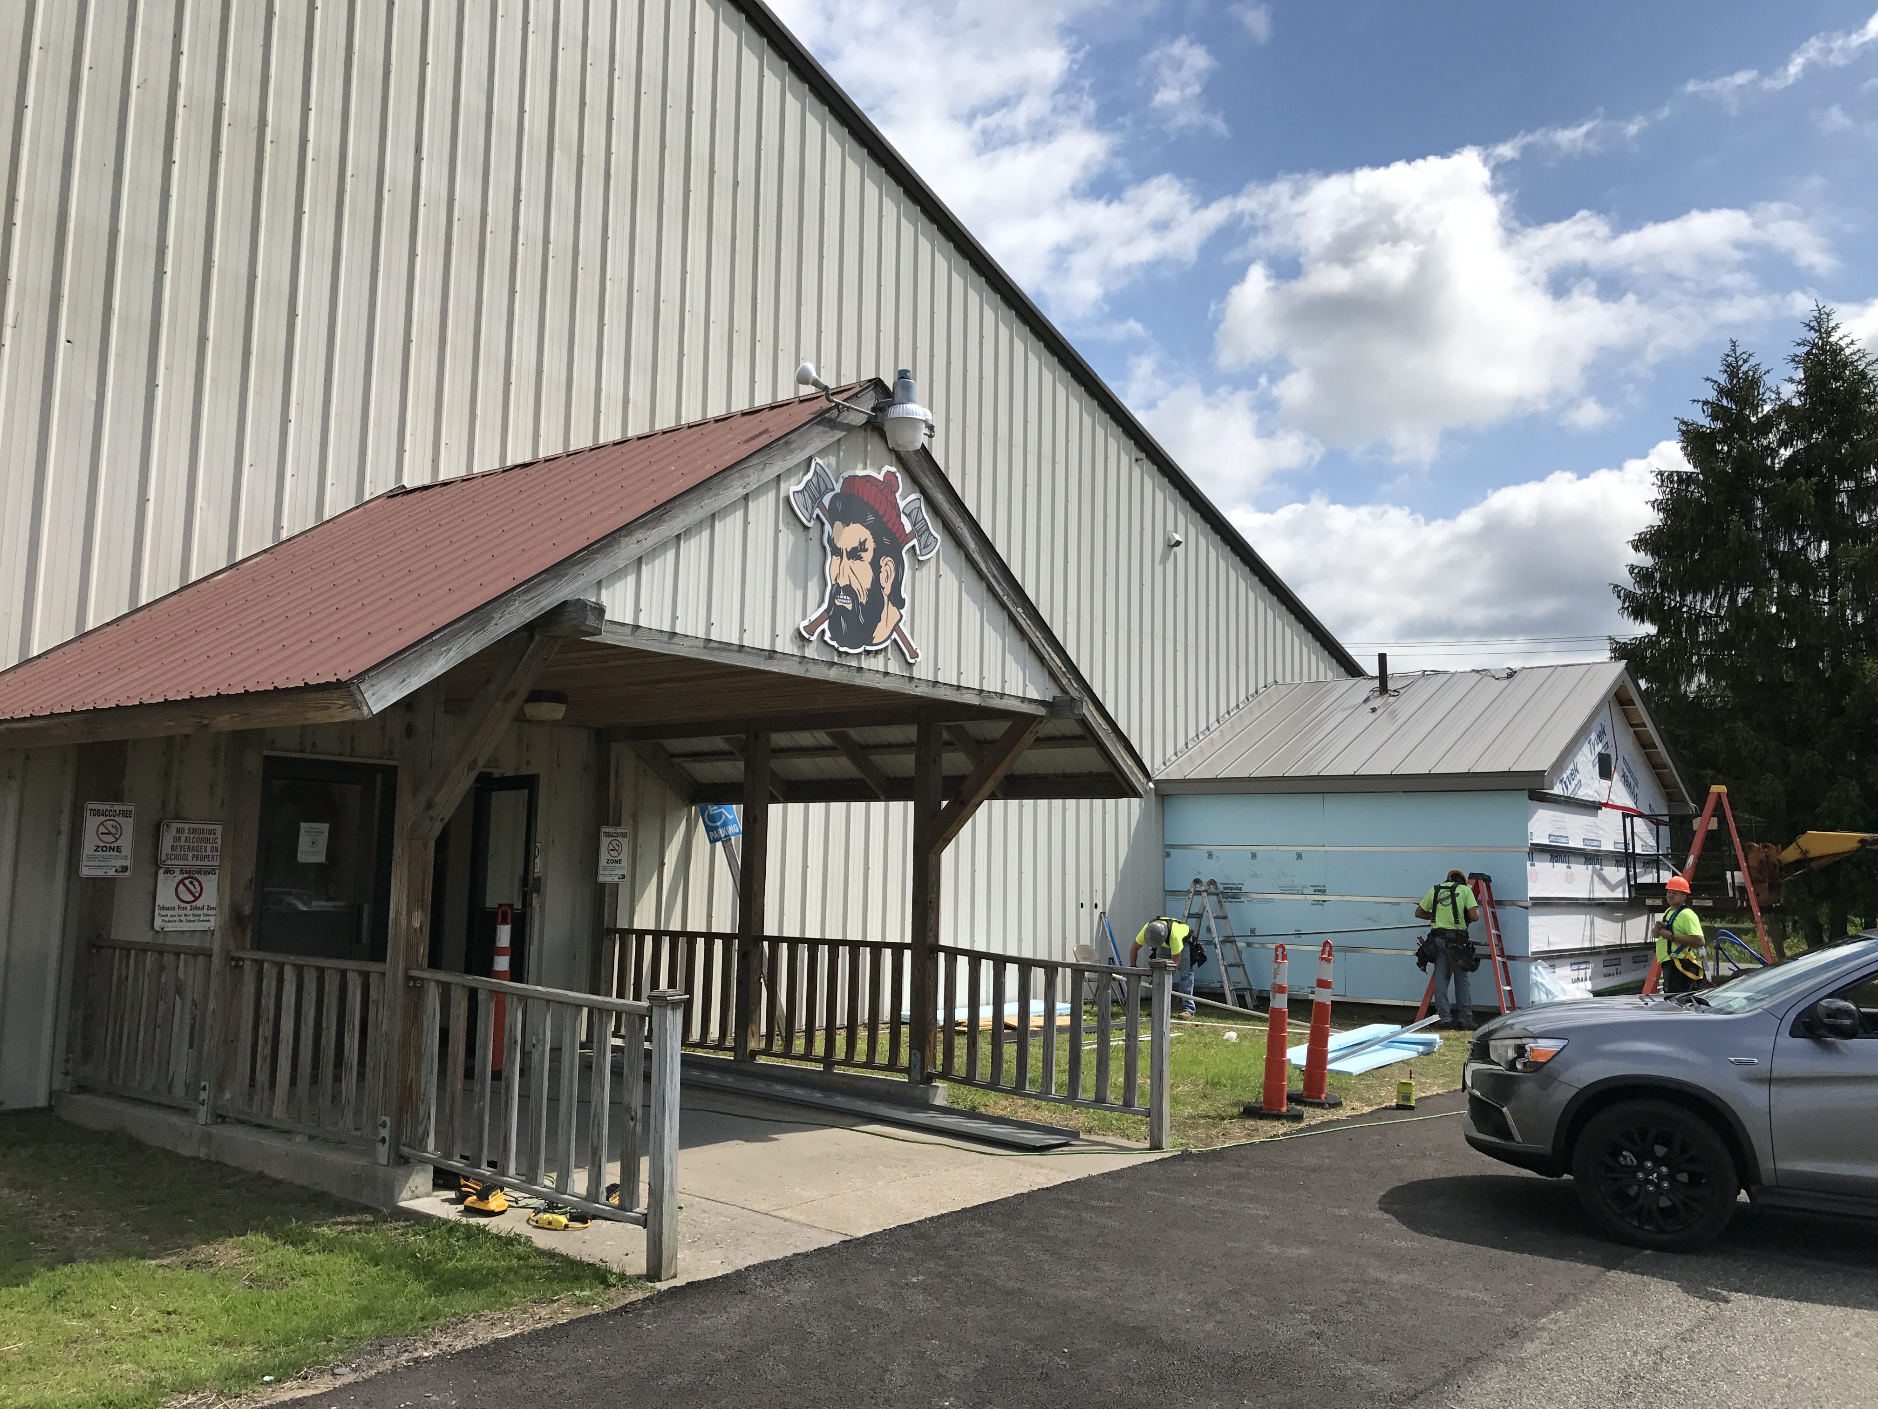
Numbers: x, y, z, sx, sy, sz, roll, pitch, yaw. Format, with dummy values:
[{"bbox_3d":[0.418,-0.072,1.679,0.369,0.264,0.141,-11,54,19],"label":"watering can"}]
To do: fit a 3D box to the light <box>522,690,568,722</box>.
[{"bbox_3d":[-2.611,0.021,10.065,0.300,0.195,0.300,-4,-8,37],"label":"light"}]

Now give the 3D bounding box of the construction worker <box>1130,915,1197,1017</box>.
[{"bbox_3d":[2.400,2.819,16.350,0.620,1.100,0.800,-4,-8,40],"label":"construction worker"}]

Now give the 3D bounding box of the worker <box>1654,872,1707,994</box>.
[{"bbox_3d":[7.209,2.529,14.705,0.500,1.710,0.560,4,-7,-25],"label":"worker"}]

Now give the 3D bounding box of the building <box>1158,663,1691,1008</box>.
[{"bbox_3d":[7.103,1.757,21.384,4.940,4.400,7.900,-4,-8,37],"label":"building"}]

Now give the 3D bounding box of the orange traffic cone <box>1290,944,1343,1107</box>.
[{"bbox_3d":[2.766,2.284,10.963,0.400,1.150,0.400,6,-6,0],"label":"orange traffic cone"}]

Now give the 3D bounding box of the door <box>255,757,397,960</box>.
[{"bbox_3d":[-4.230,1.476,10.437,0.080,2.130,0.950,-4,-8,37],"label":"door"}]

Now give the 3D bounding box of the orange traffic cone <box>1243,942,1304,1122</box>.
[{"bbox_3d":[2.329,2.222,10.463,0.410,1.150,0.410,4,-6,0],"label":"orange traffic cone"}]

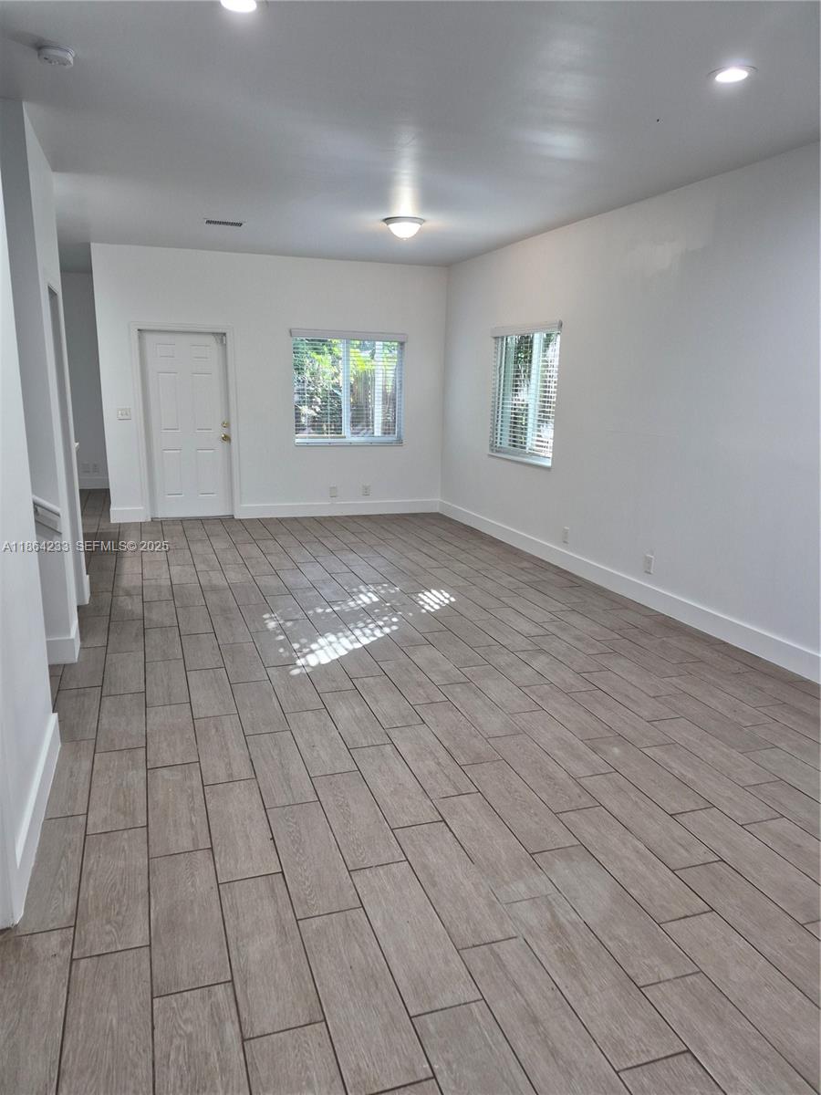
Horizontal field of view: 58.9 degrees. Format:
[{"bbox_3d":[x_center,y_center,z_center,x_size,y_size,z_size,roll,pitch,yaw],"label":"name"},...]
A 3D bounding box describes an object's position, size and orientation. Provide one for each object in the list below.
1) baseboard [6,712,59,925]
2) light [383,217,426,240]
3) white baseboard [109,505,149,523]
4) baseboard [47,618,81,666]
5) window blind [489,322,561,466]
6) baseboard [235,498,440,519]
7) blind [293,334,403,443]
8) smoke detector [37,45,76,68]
[{"bbox_3d":[-1.364,0.922,2.686,0.020,0.155,1.110,-3,14,-19],"label":"baseboard"},{"bbox_3d":[-0.054,-2.618,6.000,0.352,0.149,0.352,1,13,0],"label":"light"},{"bbox_3d":[-3.109,-0.355,8.018,0.375,0.160,0.020,-3,14,-17],"label":"white baseboard"},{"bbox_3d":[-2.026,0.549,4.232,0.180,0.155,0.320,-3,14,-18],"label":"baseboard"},{"bbox_3d":[1.060,-1.472,6.995,0.070,1.271,1.289,-4,14,-20],"label":"window blind"},{"bbox_3d":[-0.809,-0.461,8.698,2.439,0.155,0.018,-3,14,-17],"label":"baseboard"},{"bbox_3d":[-0.697,-1.819,8.417,1.292,1.245,0.070,-3,14,-17],"label":"blind"},{"bbox_3d":[-1.448,-2.000,2.972,0.140,0.041,0.140,-3,14,-17],"label":"smoke detector"}]

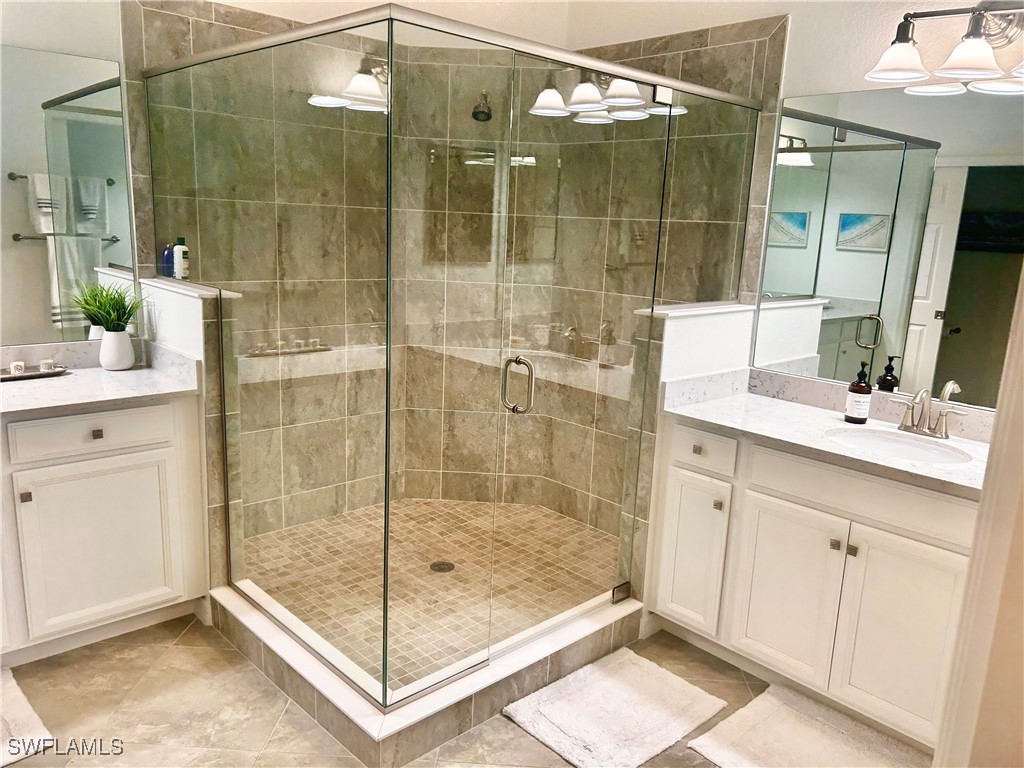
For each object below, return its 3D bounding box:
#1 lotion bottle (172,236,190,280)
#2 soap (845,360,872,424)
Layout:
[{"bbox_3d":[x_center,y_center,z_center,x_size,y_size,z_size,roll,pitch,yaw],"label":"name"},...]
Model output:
[{"bbox_3d":[-1.286,-0.487,2.995,0.058,0.172,0.047,-9,16,-42],"label":"lotion bottle"},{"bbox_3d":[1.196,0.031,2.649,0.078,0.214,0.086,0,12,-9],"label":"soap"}]

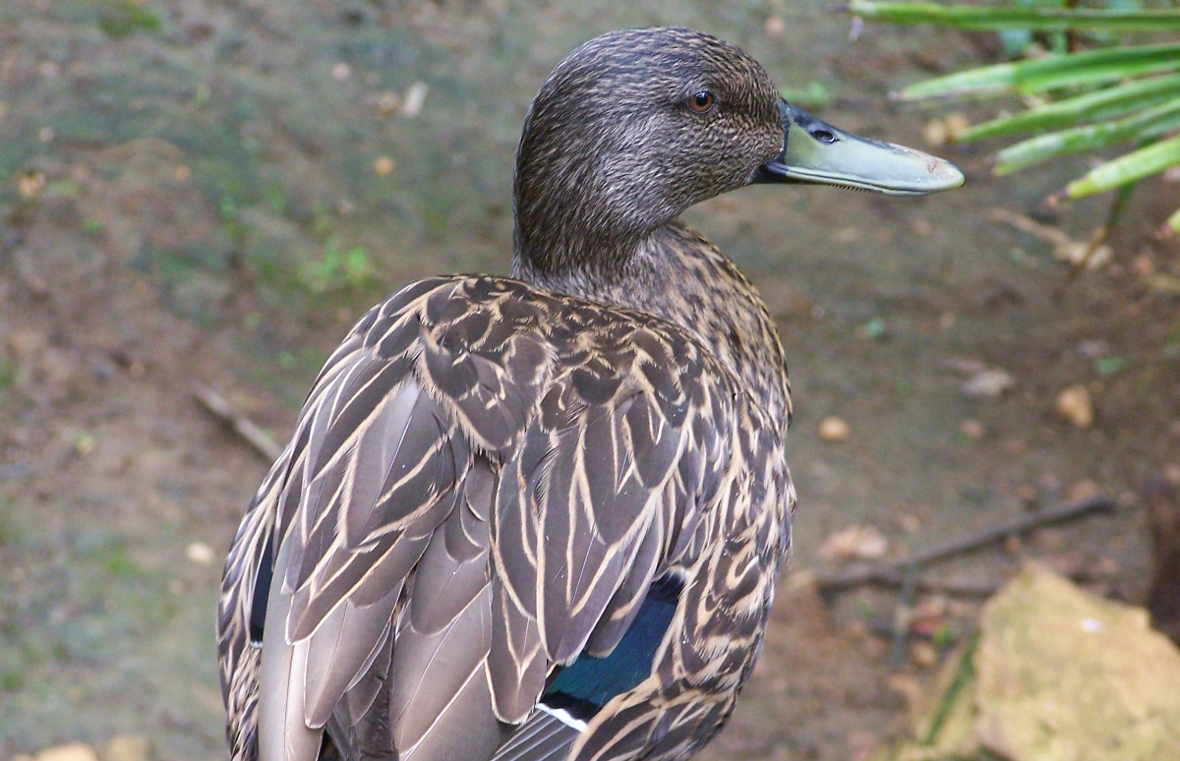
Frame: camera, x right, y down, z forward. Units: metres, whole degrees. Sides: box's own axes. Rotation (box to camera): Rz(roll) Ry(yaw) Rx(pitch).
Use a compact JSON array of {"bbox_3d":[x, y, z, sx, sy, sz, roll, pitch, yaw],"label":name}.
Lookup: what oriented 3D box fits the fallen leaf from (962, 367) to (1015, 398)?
[{"bbox_3d":[0.176,0.001,3.393,0.022,0.006,0.018,-3,30,-4],"label":"fallen leaf"}]

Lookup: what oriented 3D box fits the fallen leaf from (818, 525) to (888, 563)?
[{"bbox_3d":[0.112,0.070,3.270,0.028,0.009,0.012,-8,31,-13],"label":"fallen leaf"}]

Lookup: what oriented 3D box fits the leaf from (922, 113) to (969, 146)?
[{"bbox_3d":[0.167,-0.117,3.595,0.022,0.008,0.020,0,30,0],"label":"leaf"}]

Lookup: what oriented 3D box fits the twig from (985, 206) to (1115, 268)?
[{"bbox_3d":[0.190,-0.059,3.171,0.062,0.007,0.016,22,35,35],"label":"twig"}]

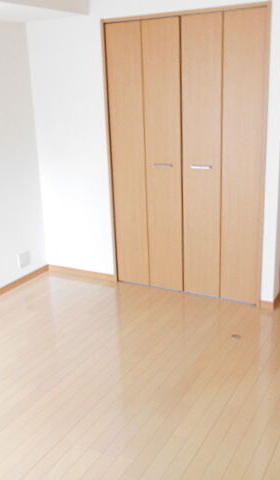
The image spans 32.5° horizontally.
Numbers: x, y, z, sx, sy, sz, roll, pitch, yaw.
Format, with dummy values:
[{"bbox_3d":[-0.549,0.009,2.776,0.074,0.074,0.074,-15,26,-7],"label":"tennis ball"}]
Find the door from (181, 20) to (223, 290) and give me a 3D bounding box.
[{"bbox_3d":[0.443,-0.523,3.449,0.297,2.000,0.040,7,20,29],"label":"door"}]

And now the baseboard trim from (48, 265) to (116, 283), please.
[{"bbox_3d":[-0.519,0.291,4.259,0.723,0.060,0.015,7,20,29],"label":"baseboard trim"}]

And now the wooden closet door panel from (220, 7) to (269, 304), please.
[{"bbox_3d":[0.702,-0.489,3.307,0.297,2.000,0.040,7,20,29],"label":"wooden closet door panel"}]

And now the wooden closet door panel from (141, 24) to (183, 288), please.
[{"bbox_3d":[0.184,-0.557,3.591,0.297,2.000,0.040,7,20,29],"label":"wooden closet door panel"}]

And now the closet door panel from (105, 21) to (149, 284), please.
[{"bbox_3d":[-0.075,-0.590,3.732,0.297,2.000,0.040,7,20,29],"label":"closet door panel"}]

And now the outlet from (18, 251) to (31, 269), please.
[{"bbox_3d":[-0.985,0.167,4.131,0.012,0.120,0.120,7,20,29],"label":"outlet"}]

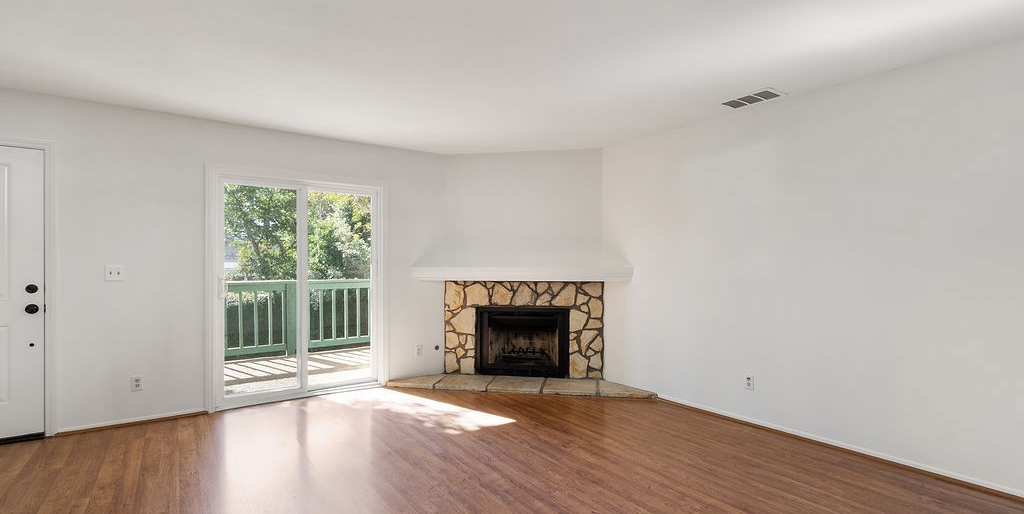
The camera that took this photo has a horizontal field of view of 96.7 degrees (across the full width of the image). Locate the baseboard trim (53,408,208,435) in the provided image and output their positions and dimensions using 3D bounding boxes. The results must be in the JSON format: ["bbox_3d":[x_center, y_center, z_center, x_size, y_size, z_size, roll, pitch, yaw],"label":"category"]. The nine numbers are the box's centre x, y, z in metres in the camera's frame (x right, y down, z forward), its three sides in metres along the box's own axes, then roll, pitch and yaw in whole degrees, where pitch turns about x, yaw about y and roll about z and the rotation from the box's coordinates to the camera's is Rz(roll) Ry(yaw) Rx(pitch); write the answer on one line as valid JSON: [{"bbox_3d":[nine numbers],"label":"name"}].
[{"bbox_3d":[-2.890,1.265,3.520,0.910,0.062,0.025,0,-1,-35],"label":"baseboard trim"}]

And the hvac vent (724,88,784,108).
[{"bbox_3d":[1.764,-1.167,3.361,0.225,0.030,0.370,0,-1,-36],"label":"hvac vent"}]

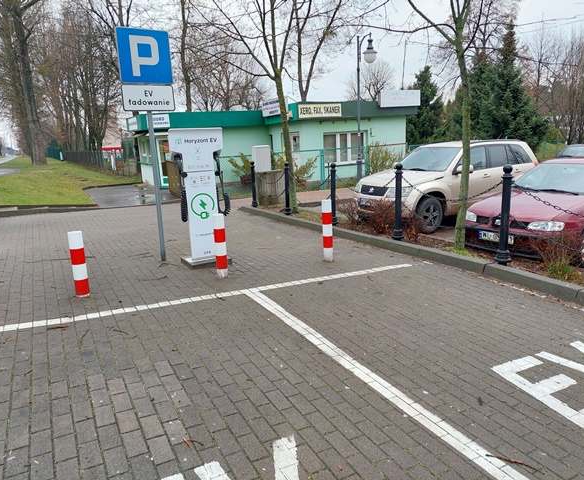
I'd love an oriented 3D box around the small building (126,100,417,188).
[{"bbox_3d":[-1.256,-4.111,19.871,11.600,3.250,6.800,-5,12,-13],"label":"small building"}]

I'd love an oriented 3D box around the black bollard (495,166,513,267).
[{"bbox_3d":[2.558,-0.298,5.310,0.190,1.190,0.190,-2,11,0],"label":"black bollard"}]

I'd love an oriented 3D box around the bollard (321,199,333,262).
[{"bbox_3d":[0.474,-0.110,5.711,0.120,0.803,0.120,-2,11,0],"label":"bollard"}]

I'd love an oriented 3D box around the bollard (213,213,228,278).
[{"bbox_3d":[-0.800,0.068,4.985,0.120,0.709,0.120,-2,11,0],"label":"bollard"}]

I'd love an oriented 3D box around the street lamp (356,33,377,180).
[{"bbox_3d":[2.369,-3.888,13.918,0.680,4.920,0.430,1,12,17],"label":"street lamp"}]

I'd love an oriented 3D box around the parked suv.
[{"bbox_3d":[3.420,-1.282,9.737,4.470,1.695,1.810,-9,13,-30],"label":"parked suv"}]

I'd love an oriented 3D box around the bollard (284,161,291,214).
[{"bbox_3d":[-0.105,-1.166,10.104,0.190,1.190,0.190,-2,11,0],"label":"bollard"}]

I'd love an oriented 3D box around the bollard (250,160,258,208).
[{"bbox_3d":[-1.011,-1.478,11.839,0.190,1.190,0.190,-2,11,0],"label":"bollard"}]

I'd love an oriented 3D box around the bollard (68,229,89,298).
[{"bbox_3d":[-2.060,0.231,4.297,0.120,0.631,0.120,-2,11,0],"label":"bollard"}]

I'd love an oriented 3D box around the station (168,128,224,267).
[{"bbox_3d":[-1.120,-0.529,5.510,0.670,1.640,0.400,-10,14,-34],"label":"station"}]

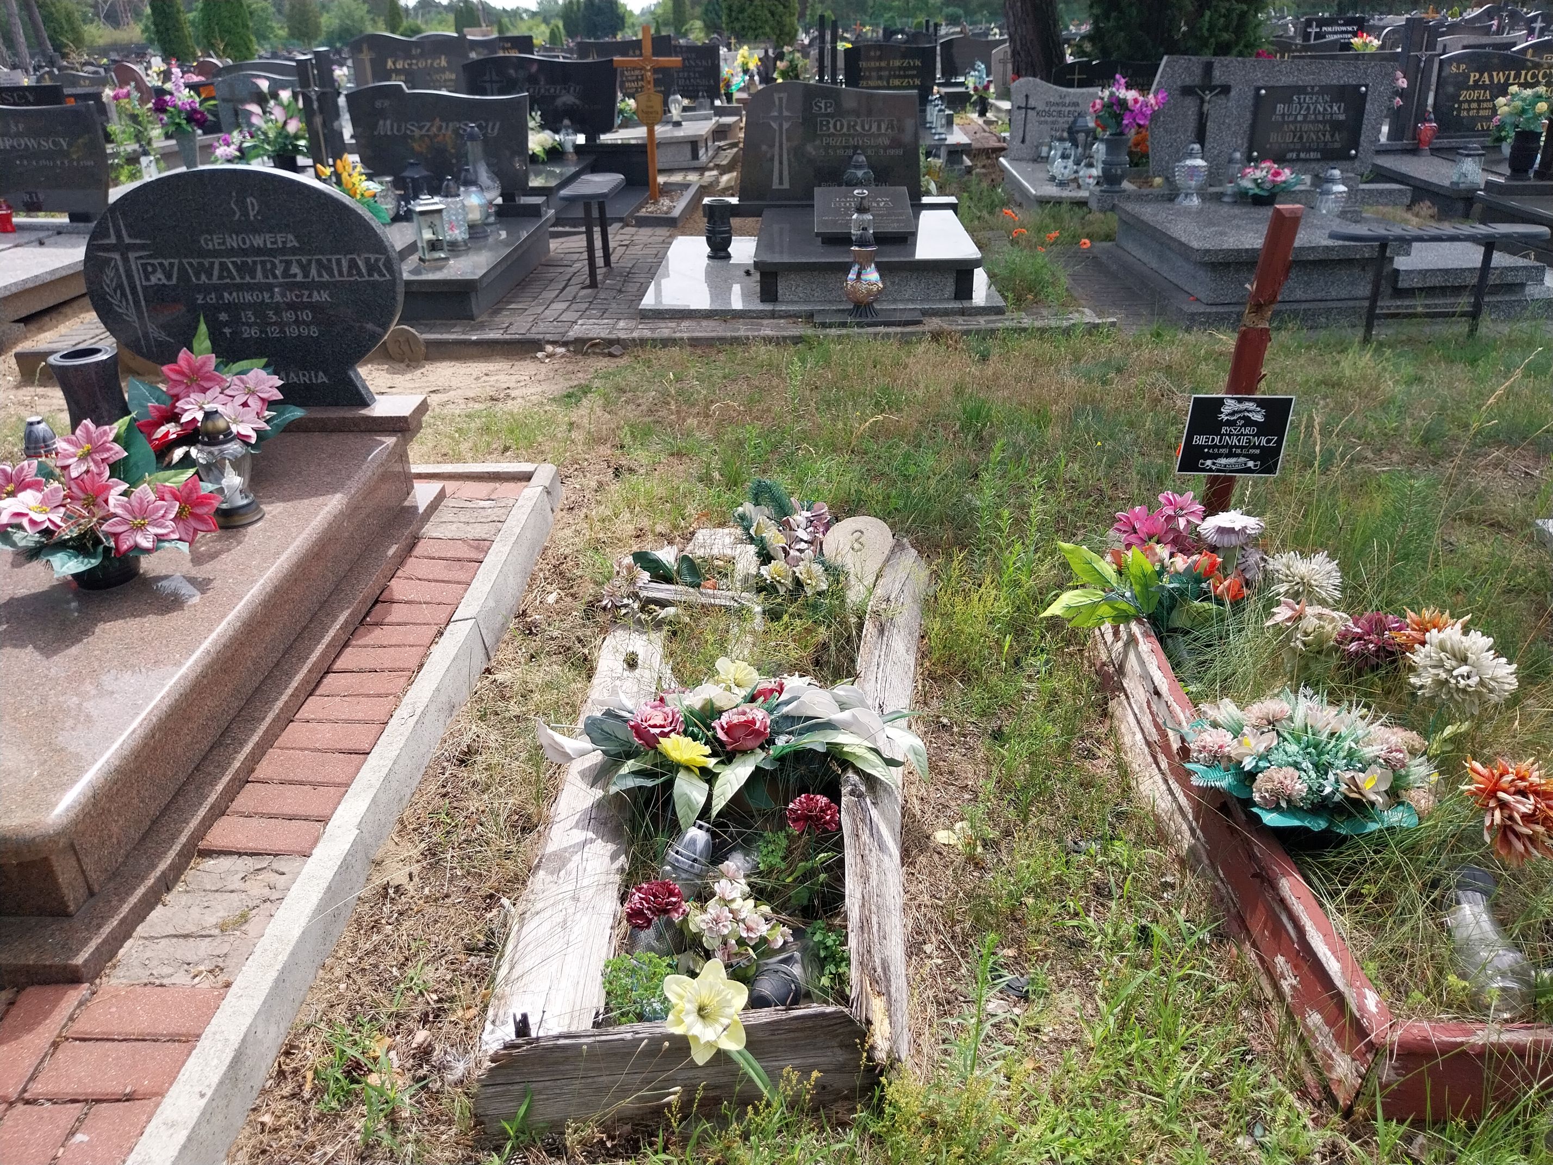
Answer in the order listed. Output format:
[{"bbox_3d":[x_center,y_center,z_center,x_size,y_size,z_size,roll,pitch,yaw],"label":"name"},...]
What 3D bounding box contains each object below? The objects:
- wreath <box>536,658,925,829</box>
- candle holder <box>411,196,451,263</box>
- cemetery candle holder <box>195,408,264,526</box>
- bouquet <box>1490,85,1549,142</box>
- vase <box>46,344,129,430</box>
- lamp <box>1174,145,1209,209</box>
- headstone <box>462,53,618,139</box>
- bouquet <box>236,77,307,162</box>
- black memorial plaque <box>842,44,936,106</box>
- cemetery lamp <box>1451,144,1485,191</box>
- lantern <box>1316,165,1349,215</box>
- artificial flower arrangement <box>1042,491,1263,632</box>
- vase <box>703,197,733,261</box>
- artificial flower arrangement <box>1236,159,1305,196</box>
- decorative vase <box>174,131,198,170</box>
[{"bbox_3d":[-0.083,0.285,2.130,0.690,0.250,0.340,-1,26,1],"label":"wreath"},{"bbox_3d":[-1.643,-1.675,5.533,0.155,0.275,0.155,-17,31,-29],"label":"candle holder"},{"bbox_3d":[-1.324,-0.287,2.810,0.135,0.274,0.135,-1,26,1],"label":"cemetery candle holder"},{"bbox_3d":[3.967,-2.499,6.217,0.310,0.290,0.280,-1,27,0],"label":"bouquet"},{"bbox_3d":[-1.771,-0.441,3.044,0.165,0.310,0.165,0,27,4],"label":"vase"},{"bbox_3d":[2.275,-2.235,6.384,0.175,0.300,0.175,-2,26,-1],"label":"lamp"},{"bbox_3d":[-1.878,-3.949,9.468,1.240,0.601,0.080,-1,26,1],"label":"headstone"},{"bbox_3d":[-3.462,-3.179,8.000,0.450,0.530,0.380,0,27,2],"label":"bouquet"},{"bbox_3d":[1.174,-5.237,12.068,0.970,0.600,0.080,-1,26,1],"label":"black memorial plaque"},{"bbox_3d":[3.923,-2.363,6.623,0.180,0.260,0.180,-1,27,0],"label":"cemetery lamp"},{"bbox_3d":[2.694,-1.899,5.661,0.155,0.220,0.155,-1,27,0],"label":"lantern"},{"bbox_3d":[0.864,-0.049,2.675,0.470,0.290,0.270,-1,27,0],"label":"artificial flower arrangement"},{"bbox_3d":[-0.333,-2.025,6.685,0.150,0.297,0.150,-1,26,1],"label":"vase"},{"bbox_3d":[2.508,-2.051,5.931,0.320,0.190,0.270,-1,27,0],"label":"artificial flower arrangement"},{"bbox_3d":[-4.039,-2.946,8.029,0.160,0.323,0.160,-1,26,1],"label":"decorative vase"}]

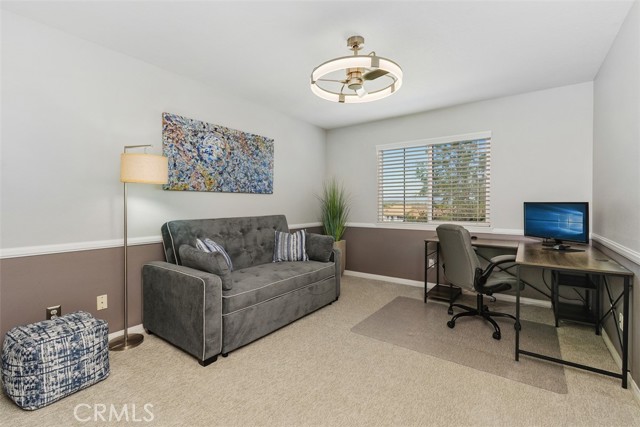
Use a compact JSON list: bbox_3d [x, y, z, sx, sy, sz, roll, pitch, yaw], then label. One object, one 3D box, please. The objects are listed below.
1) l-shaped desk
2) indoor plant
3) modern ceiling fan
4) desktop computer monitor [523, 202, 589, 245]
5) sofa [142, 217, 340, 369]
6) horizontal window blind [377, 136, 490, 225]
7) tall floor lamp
[{"bbox_3d":[1.730,0.701,2.770,1.506,0.739,1.500,1,2,36],"label":"l-shaped desk"},{"bbox_3d":[0.228,0.230,4.562,0.481,1.592,0.492,0,2,0],"label":"indoor plant"},{"bbox_3d":[0.290,-1.187,2.272,0.716,0.372,0.716,0,2,0],"label":"modern ceiling fan"},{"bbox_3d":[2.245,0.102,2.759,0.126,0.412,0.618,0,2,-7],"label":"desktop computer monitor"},{"bbox_3d":[-0.654,0.560,3.016,0.950,1.013,1.832,1,2,36],"label":"sofa"},{"bbox_3d":[1.480,-0.426,3.934,1.506,1.168,0.069,1,2,36],"label":"horizontal window blind"},{"bbox_3d":[-1.485,0.268,2.305,0.504,1.637,0.344,0,2,15],"label":"tall floor lamp"}]

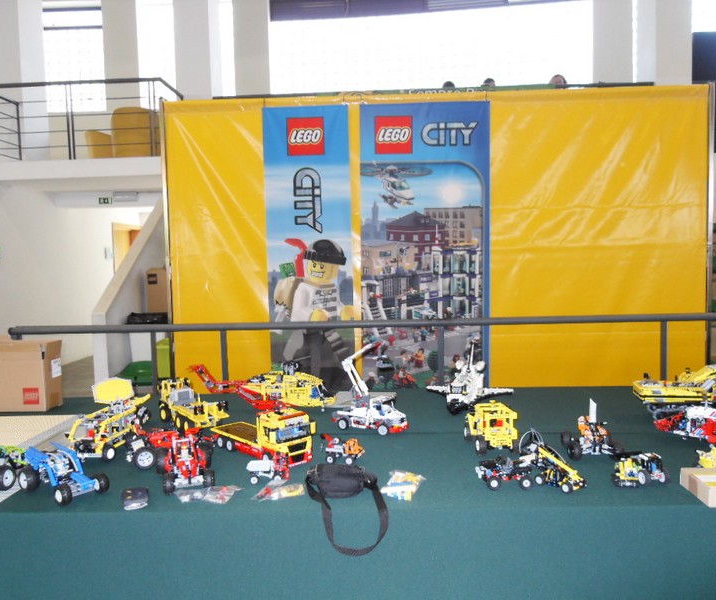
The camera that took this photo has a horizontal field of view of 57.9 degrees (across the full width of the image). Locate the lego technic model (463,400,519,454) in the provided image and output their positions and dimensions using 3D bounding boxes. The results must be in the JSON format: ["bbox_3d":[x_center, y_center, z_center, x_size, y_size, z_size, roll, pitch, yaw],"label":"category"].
[{"bbox_3d":[0.435,0.417,2.132,0.130,0.135,0.230,-2,3,-4],"label":"lego technic model"}]

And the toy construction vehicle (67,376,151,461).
[{"bbox_3d":[-0.896,0.402,2.370,0.158,0.240,0.429,-1,4,-2],"label":"toy construction vehicle"}]

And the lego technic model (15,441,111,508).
[{"bbox_3d":[-0.809,0.469,1.788,0.245,0.128,0.140,1,4,39],"label":"lego technic model"}]

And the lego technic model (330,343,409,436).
[{"bbox_3d":[0.043,0.330,2.463,0.281,0.329,0.102,1,5,32],"label":"lego technic model"}]

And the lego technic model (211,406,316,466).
[{"bbox_3d":[-0.331,0.439,2.220,0.153,0.164,0.409,-5,6,-43],"label":"lego technic model"}]

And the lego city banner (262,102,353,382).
[{"bbox_3d":[-0.293,-0.222,3.921,0.510,1.880,0.020,-1,3,2],"label":"lego city banner"}]

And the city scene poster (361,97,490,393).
[{"bbox_3d":[0.415,-0.233,3.893,0.771,1.880,0.020,-1,3,2],"label":"city scene poster"}]

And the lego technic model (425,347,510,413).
[{"bbox_3d":[0.467,0.331,2.817,0.378,0.256,0.419,0,4,19],"label":"lego technic model"}]

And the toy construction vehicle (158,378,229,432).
[{"bbox_3d":[-0.667,0.417,2.596,0.164,0.167,0.399,-4,5,-33],"label":"toy construction vehicle"}]

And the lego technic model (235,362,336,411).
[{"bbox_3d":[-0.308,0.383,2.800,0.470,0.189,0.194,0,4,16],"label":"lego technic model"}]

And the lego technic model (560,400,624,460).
[{"bbox_3d":[0.728,0.404,2.038,0.162,0.160,0.210,-1,3,5],"label":"lego technic model"}]

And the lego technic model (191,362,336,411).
[{"bbox_3d":[-0.400,0.383,2.825,0.644,0.189,0.194,0,4,16],"label":"lego technic model"}]

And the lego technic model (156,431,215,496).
[{"bbox_3d":[-0.531,0.478,1.992,0.164,0.128,0.256,-3,4,-17],"label":"lego technic model"}]

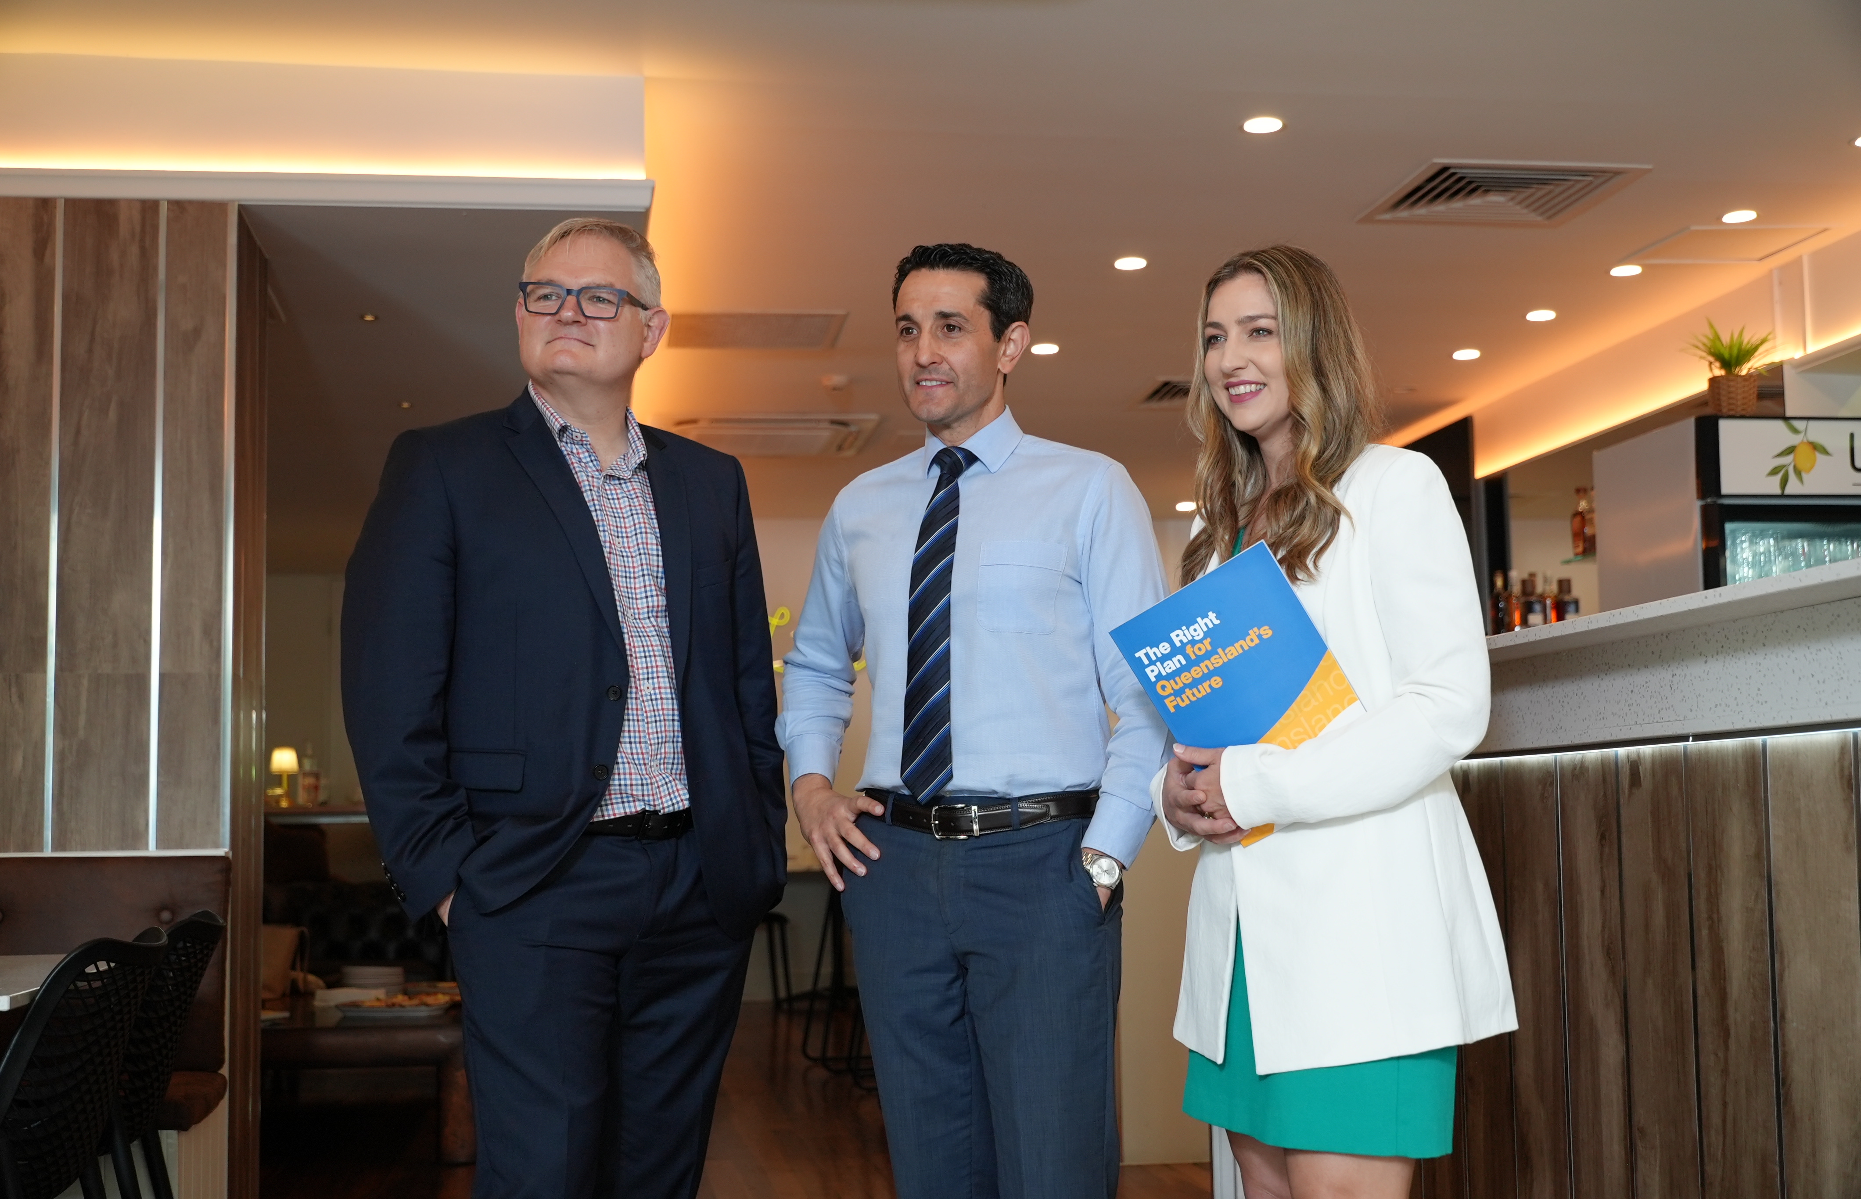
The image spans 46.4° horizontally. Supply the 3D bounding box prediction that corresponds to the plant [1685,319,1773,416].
[{"bbox_3d":[2.155,-0.623,5.839,0.225,0.268,0.210,0,-6,-9],"label":"plant"}]

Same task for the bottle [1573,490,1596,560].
[{"bbox_3d":[2.635,-0.305,8.766,0.085,0.284,0.085,0,-6,-9],"label":"bottle"}]

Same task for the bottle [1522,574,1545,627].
[{"bbox_3d":[2.434,0.017,8.753,0.085,0.235,0.085,0,-6,-9],"label":"bottle"}]

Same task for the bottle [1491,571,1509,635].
[{"bbox_3d":[2.311,0.021,8.785,0.070,0.280,0.070,0,-6,-9],"label":"bottle"}]

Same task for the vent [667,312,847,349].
[{"bbox_3d":[-0.606,-0.913,7.439,0.601,0.030,0.569,0,-6,-9],"label":"vent"}]

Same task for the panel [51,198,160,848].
[{"bbox_3d":[-1.748,-0.168,4.603,0.195,1.389,0.025,0,-6,-9],"label":"panel"}]

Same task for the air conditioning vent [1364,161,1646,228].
[{"bbox_3d":[1.559,-1.103,5.954,0.607,0.040,0.594,0,-6,-9],"label":"air conditioning vent"}]

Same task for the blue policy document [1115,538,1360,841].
[{"bbox_3d":[0.376,0.112,2.530,0.210,0.297,0.006,-32,-1,9],"label":"blue policy document"}]

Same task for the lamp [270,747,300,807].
[{"bbox_3d":[-2.873,0.788,9.651,0.130,0.271,0.130,0,-6,-9],"label":"lamp"}]

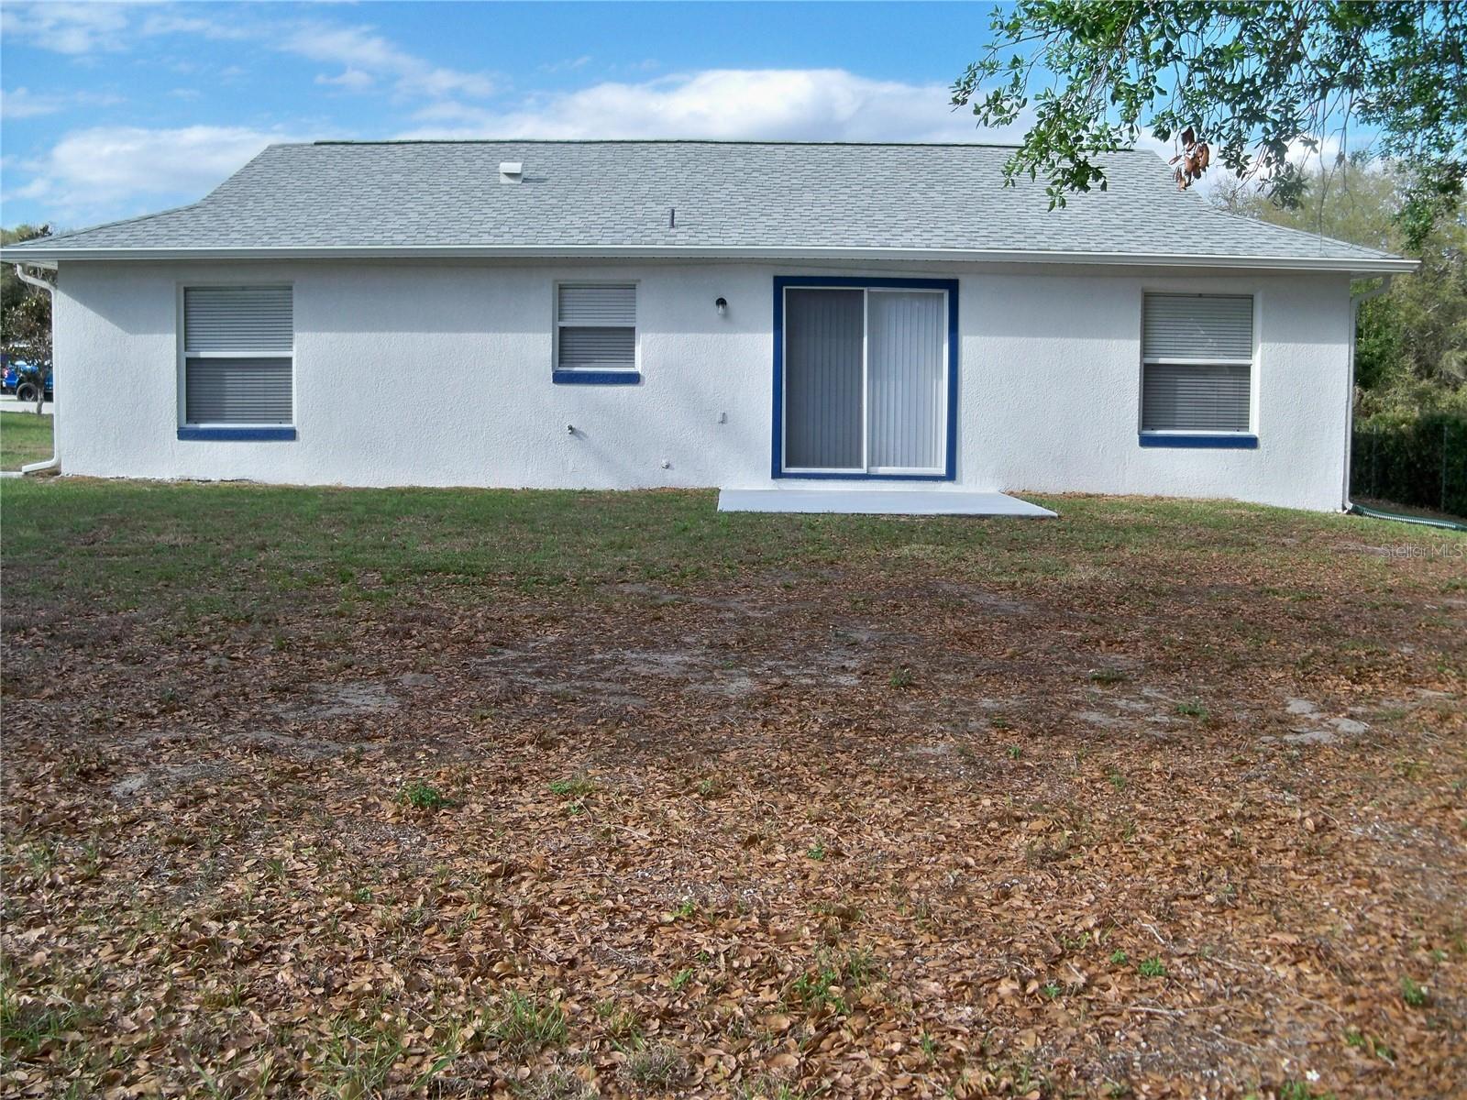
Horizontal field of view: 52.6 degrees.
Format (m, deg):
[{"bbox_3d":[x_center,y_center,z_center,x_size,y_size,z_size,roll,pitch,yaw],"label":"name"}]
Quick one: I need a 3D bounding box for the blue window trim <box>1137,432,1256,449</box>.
[{"bbox_3d":[5.054,-1.182,16.180,1.295,0.161,0.140,0,5,0],"label":"blue window trim"}]

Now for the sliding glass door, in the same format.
[{"bbox_3d":[1.436,-1.835,16.186,1.804,2.051,0.100,0,5,0],"label":"sliding glass door"}]

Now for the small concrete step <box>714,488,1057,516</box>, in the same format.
[{"bbox_3d":[1.381,-0.439,14.745,3.044,0.100,2.950,0,6,0],"label":"small concrete step"}]

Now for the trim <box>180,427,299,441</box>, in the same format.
[{"bbox_3d":[-5.380,-1.261,16.149,1.279,0.149,0.140,0,5,0],"label":"trim"}]

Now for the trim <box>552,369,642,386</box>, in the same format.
[{"bbox_3d":[-1.475,-1.868,16.106,0.954,0.154,0.140,0,5,0],"label":"trim"}]

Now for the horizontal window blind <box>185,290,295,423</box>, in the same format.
[{"bbox_3d":[-5.396,-2.122,16.211,1.212,1.511,0.050,0,5,0],"label":"horizontal window blind"}]

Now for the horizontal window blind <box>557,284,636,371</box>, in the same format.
[{"bbox_3d":[-1.487,-2.425,16.194,0.870,0.938,0.050,0,5,0],"label":"horizontal window blind"}]

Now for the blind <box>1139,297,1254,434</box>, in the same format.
[{"bbox_3d":[5.072,-2.038,16.242,1.209,1.526,0.050,0,5,0],"label":"blind"}]

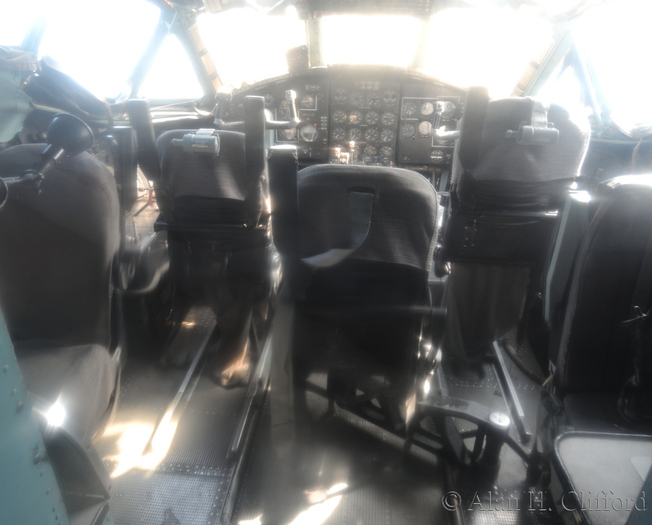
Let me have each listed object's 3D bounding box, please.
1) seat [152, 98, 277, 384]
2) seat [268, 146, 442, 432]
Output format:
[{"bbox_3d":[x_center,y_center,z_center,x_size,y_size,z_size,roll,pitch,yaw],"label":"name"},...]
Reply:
[{"bbox_3d":[-0.434,-0.186,2.255,0.510,1.200,0.630,2,27,4],"label":"seat"},{"bbox_3d":[0.104,0.068,1.869,0.520,1.130,0.630,2,27,4],"label":"seat"}]

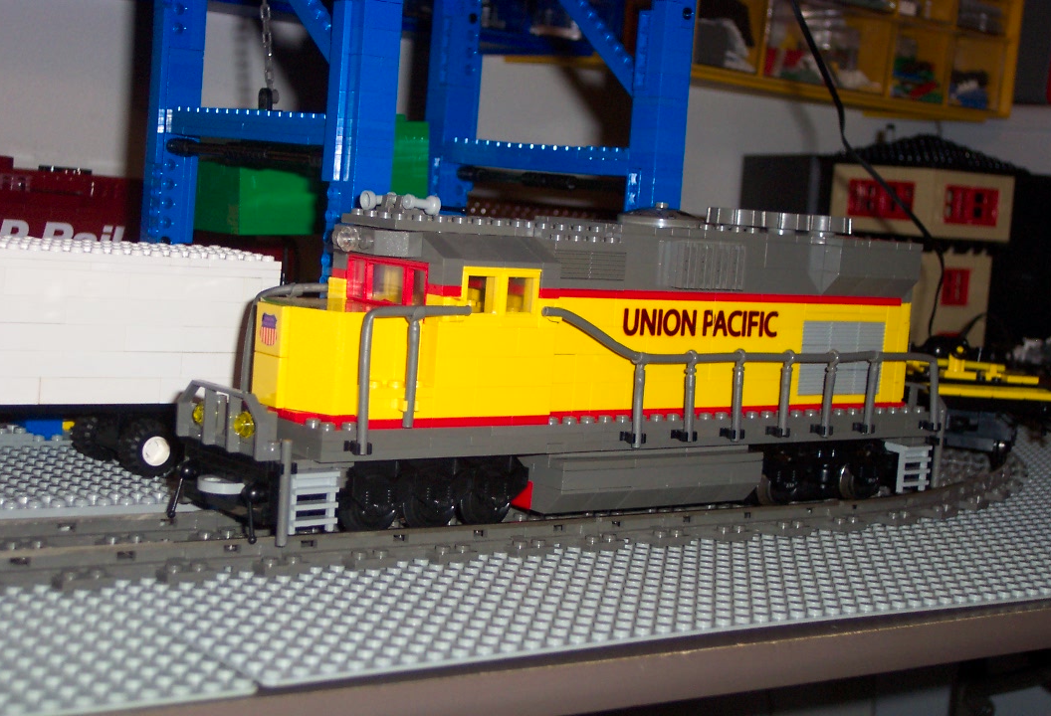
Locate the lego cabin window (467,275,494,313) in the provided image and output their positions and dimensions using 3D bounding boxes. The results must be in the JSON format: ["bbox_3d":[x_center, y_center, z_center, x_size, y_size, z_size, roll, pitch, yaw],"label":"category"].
[{"bbox_3d":[-0.015,-0.020,0.600,0.013,0.013,0.004,0,6,-40],"label":"lego cabin window"}]

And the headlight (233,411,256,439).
[{"bbox_3d":[-0.085,0.021,0.570,0.005,0.008,0.008,0,6,-40],"label":"headlight"}]

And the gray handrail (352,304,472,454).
[{"bbox_3d":[-0.034,0.007,0.580,0.042,0.046,0.006,0,6,-40],"label":"gray handrail"}]

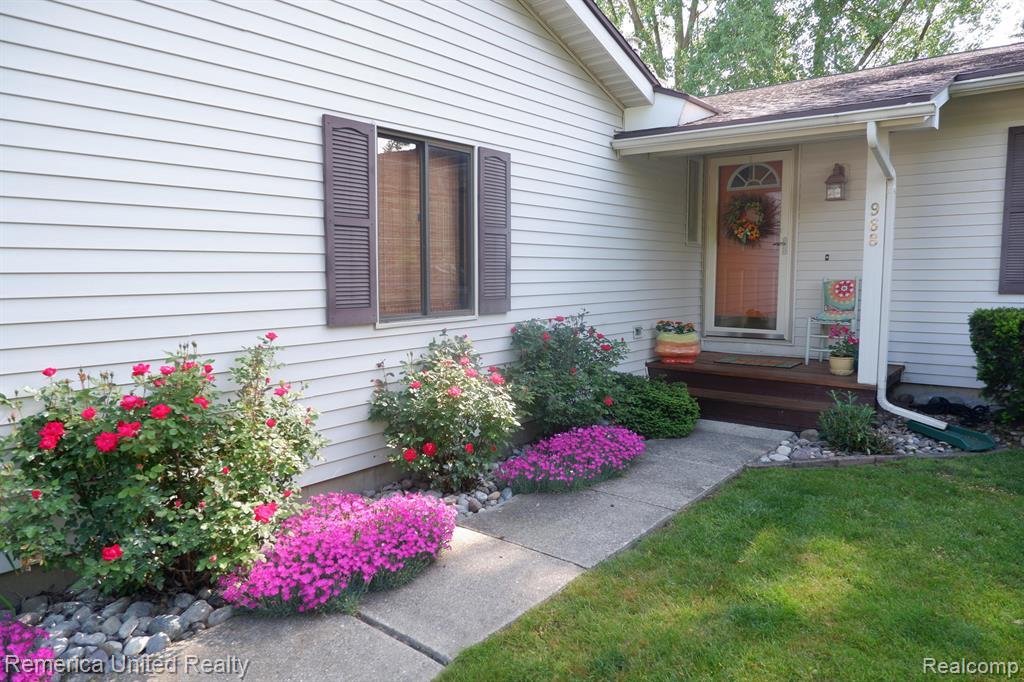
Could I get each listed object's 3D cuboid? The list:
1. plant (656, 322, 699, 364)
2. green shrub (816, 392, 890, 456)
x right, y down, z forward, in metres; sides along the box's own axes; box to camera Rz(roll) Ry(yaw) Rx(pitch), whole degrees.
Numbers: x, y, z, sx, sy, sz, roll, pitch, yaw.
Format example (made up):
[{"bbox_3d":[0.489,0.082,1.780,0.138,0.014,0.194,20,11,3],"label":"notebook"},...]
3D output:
[{"bbox_3d":[1.749,0.009,6.804,0.450,0.440,0.450,5,8,40],"label":"plant"},{"bbox_3d":[2.545,0.591,4.878,0.500,0.450,0.480,5,8,40],"label":"green shrub"}]

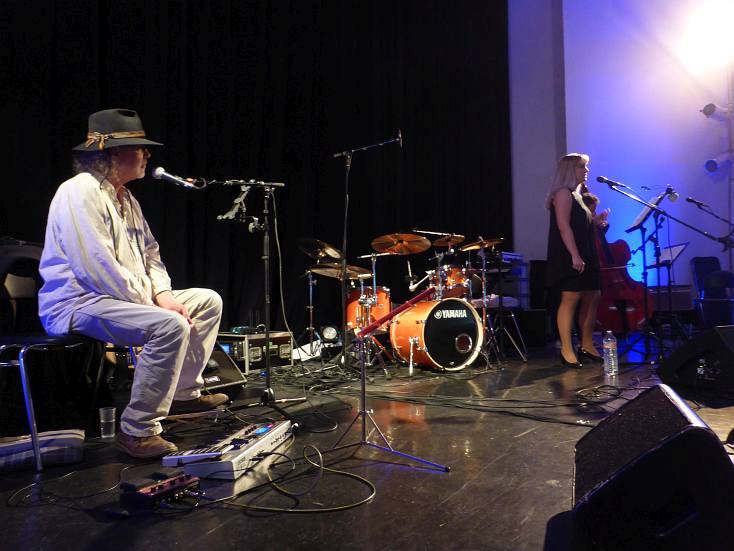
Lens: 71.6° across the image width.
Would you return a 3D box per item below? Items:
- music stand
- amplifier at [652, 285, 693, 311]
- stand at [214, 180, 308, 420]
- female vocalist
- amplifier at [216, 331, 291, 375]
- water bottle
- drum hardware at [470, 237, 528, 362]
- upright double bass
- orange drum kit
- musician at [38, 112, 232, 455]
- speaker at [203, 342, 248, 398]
[{"bbox_3d":[3.653,0.197,6.146,0.450,1.220,0.500,1,-3,-25],"label":"music stand"},{"bbox_3d":[4.104,0.308,6.841,0.580,0.360,0.280,-1,-3,6],"label":"amplifier"},{"bbox_3d":[-0.462,0.103,2.508,0.540,1.150,0.700,-3,-4,41],"label":"stand"},{"bbox_3d":[1.763,-0.138,4.312,0.420,1.760,0.500,-2,-3,25],"label":"female vocalist"},{"bbox_3d":[-1.013,0.627,4.233,0.540,0.290,0.610,-2,-3,25],"label":"amplifier"},{"bbox_3d":[1.761,0.552,3.698,0.090,0.316,0.090,-1,-3,0],"label":"water bottle"},{"bbox_3d":[1.133,0.231,4.323,0.550,1.040,0.550,1,-4,-30],"label":"drum hardware"},{"bbox_3d":[2.849,-0.081,6.011,0.660,1.800,0.420,-14,-11,26],"label":"upright double bass"},{"bbox_3d":[0.252,0.196,4.426,1.500,1.150,1.400,1,-4,-30],"label":"orange drum kit"},{"bbox_3d":[-1.050,-0.022,2.175,0.720,1.370,0.700,-1,-3,0],"label":"musician"},{"bbox_3d":[-1.094,0.535,3.137,0.440,0.360,0.520,-2,-3,28],"label":"speaker"}]

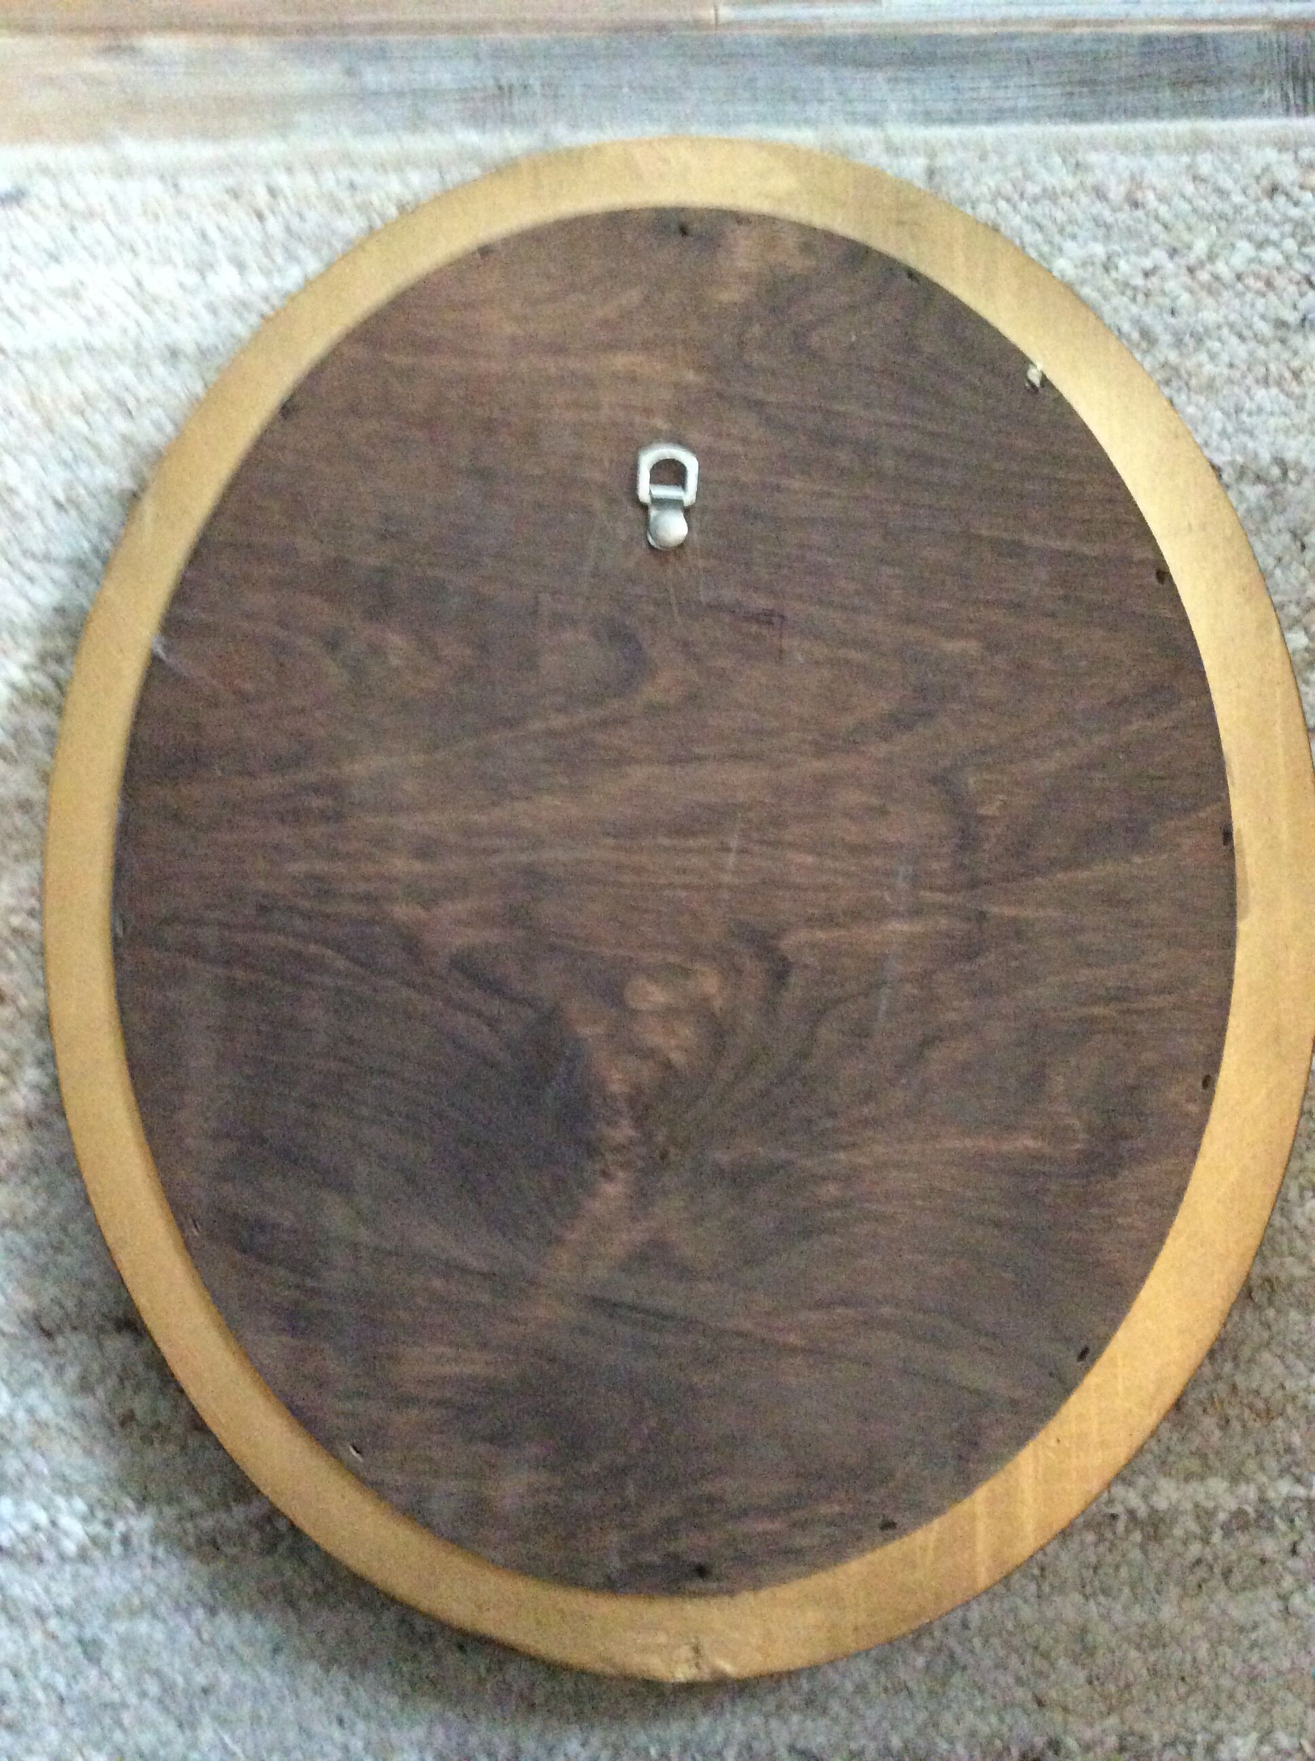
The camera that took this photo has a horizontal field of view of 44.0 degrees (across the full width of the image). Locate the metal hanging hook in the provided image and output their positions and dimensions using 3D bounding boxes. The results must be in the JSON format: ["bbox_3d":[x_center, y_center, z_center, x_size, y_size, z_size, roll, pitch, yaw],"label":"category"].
[{"bbox_3d":[0.003,-0.119,0.505,0.019,0.006,0.034,0,84,4],"label":"metal hanging hook"}]

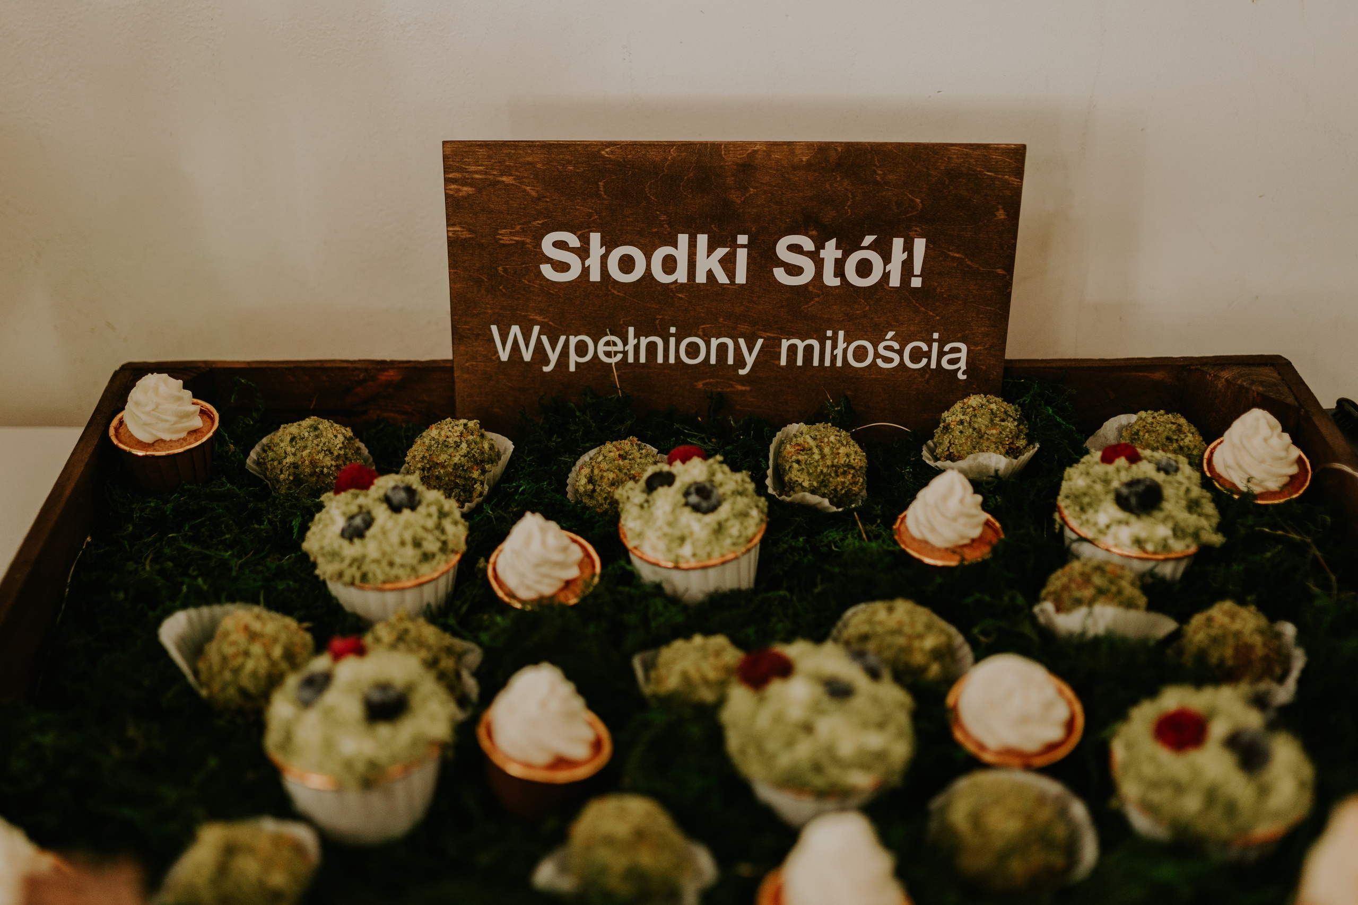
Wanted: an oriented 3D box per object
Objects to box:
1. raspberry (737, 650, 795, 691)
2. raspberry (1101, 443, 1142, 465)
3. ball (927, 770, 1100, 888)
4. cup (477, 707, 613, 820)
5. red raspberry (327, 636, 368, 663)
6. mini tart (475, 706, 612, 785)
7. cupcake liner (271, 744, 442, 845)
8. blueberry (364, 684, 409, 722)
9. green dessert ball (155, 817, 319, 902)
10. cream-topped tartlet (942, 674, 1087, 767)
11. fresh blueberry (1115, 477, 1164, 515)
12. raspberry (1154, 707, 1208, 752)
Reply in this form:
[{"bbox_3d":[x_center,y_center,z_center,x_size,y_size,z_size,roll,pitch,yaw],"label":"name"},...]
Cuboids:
[{"bbox_3d":[0.032,0.083,0.495,0.021,0.017,0.020,0,39,0],"label":"raspberry"},{"bbox_3d":[0.203,0.004,0.607,0.019,0.016,0.019,0,39,0],"label":"raspberry"},{"bbox_3d":[0.118,0.138,0.472,0.059,0.026,0.052,0,39,0],"label":"ball"},{"bbox_3d":[-0.051,0.117,0.500,0.051,0.033,0.051,4,39,-4],"label":"cup"},{"bbox_3d":[-0.120,0.072,0.475,0.016,0.015,0.016,-1,38,-1],"label":"red raspberry"},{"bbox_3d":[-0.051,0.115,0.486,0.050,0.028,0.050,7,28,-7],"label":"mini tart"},{"bbox_3d":[-0.110,0.111,0.469,0.064,0.038,0.064,-2,33,-1],"label":"cupcake liner"},{"bbox_3d":[-0.107,0.091,0.480,0.016,0.013,0.016,0,39,0],"label":"blueberry"},{"bbox_3d":[-0.149,0.149,0.450,0.055,0.027,0.055,0,38,0],"label":"green dessert ball"},{"bbox_3d":[0.127,0.107,0.499,0.050,0.028,0.050,-3,38,2],"label":"cream-topped tartlet"},{"bbox_3d":[0.199,0.019,0.572,0.020,0.015,0.019,0,39,0],"label":"fresh blueberry"},{"bbox_3d":[0.163,0.090,0.428,0.018,0.017,0.018,-1,38,-1],"label":"raspberry"}]

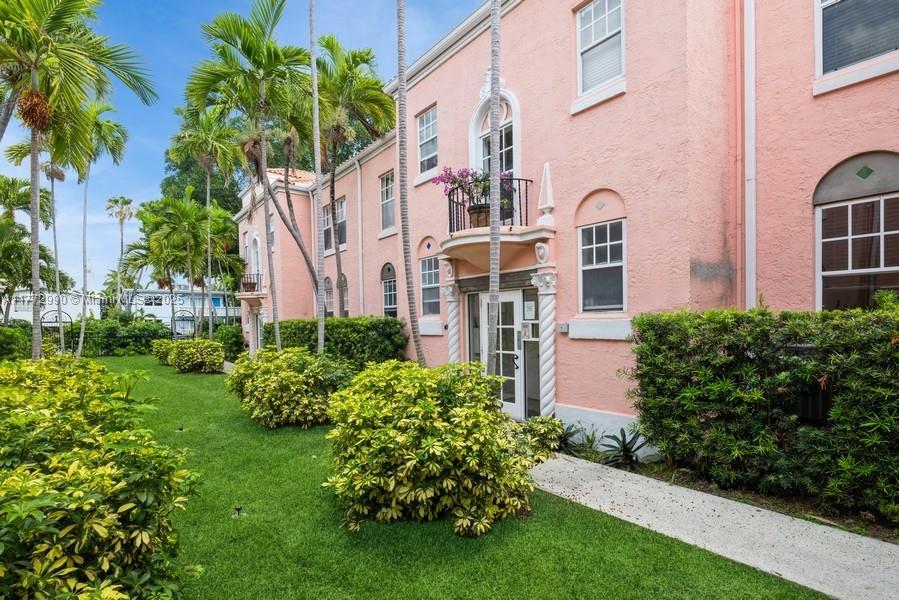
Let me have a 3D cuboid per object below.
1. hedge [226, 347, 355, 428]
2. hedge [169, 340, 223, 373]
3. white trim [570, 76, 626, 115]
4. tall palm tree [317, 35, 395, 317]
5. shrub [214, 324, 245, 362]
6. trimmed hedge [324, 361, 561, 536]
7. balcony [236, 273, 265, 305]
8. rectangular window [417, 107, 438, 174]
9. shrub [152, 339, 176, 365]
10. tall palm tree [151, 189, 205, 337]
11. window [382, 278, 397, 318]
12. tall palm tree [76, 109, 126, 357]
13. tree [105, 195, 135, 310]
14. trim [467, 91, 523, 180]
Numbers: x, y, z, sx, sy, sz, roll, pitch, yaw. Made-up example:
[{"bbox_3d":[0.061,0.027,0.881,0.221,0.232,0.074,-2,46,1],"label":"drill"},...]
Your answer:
[{"bbox_3d":[-2.770,1.410,6.950,1.800,1.170,2.100,1,-3,-40],"label":"hedge"},{"bbox_3d":[-8.953,1.954,14.200,1.550,1.030,1.700,0,-2,-42],"label":"hedge"},{"bbox_3d":[1.938,-2.674,5.252,0.130,0.200,0.770,0,-2,-42],"label":"white trim"},{"bbox_3d":[-2.600,-2.350,10.300,2.400,8.900,2.400,-1,-2,0],"label":"tall palm tree"},{"bbox_3d":[-9.907,1.914,18.000,1.100,1.500,1.400,0,-2,-42],"label":"shrub"},{"bbox_3d":[0.000,1.200,3.870,2.100,1.250,1.650,-1,-2,0],"label":"trimmed hedge"},{"bbox_3d":[-7.670,-0.450,15.500,0.680,1.240,1.750,1,-3,-40],"label":"balcony"},{"bbox_3d":[-0.451,-3.220,8.070,0.120,1.200,0.680,0,-2,-42],"label":"rectangular window"},{"bbox_3d":[-10.750,1.960,15.500,1.400,0.970,1.500,1,-3,-40],"label":"shrub"},{"bbox_3d":[-12.800,-1.330,19.000,2.800,7.800,2.800,1,-3,-34],"label":"tall palm tree"},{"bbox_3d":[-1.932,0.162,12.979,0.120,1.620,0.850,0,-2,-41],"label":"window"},{"bbox_3d":[-16.957,-3.435,19.200,2.700,12.000,2.700,0,-2,-42],"label":"tall palm tree"},{"bbox_3d":[-33.000,-3.400,40.000,2.600,14.200,2.600,1,-3,-40],"label":"tree"},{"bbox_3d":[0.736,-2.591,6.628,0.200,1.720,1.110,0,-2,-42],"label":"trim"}]

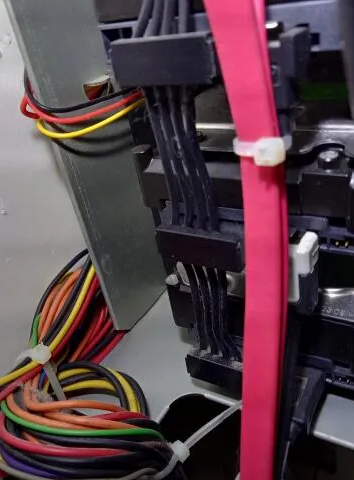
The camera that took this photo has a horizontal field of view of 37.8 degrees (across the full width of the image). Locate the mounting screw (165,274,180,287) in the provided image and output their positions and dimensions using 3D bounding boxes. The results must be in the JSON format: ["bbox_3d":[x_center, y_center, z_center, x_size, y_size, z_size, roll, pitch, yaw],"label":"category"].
[{"bbox_3d":[-0.001,0.012,0.158,0.005,0.002,0.005,9,39,31],"label":"mounting screw"}]

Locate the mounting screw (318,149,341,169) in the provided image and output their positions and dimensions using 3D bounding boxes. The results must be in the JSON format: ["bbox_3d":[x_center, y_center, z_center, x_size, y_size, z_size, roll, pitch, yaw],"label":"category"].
[{"bbox_3d":[0.032,-0.017,0.109,0.005,0.003,0.005,9,39,31],"label":"mounting screw"}]

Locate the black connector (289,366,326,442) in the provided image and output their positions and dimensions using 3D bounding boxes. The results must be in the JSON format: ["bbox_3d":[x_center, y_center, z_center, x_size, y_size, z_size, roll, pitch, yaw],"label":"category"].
[{"bbox_3d":[0.031,0.045,0.142,0.013,0.006,0.025,9,39,31],"label":"black connector"}]

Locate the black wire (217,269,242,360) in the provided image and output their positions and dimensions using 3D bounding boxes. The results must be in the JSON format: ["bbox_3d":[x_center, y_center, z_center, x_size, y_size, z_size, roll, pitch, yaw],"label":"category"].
[{"bbox_3d":[0.014,0.021,0.143,0.003,0.034,0.003,10,39,31],"label":"black wire"}]

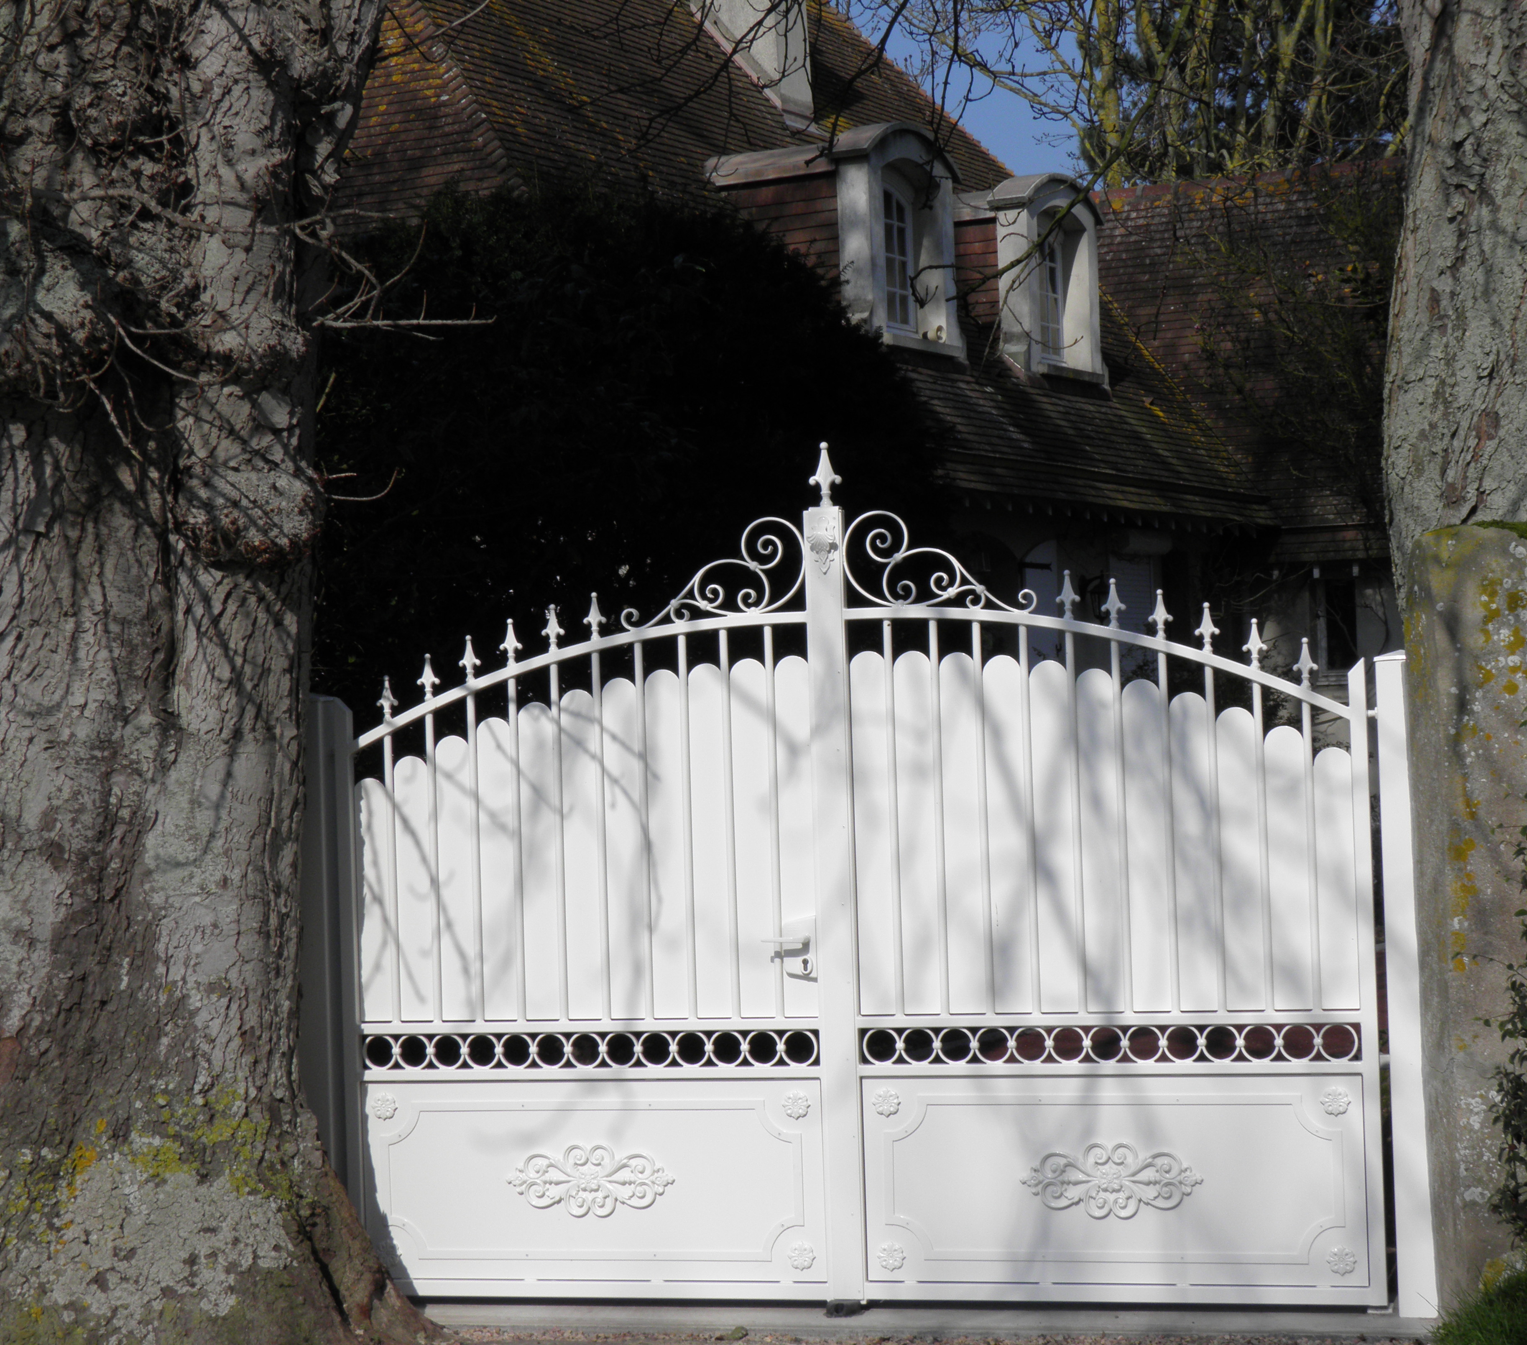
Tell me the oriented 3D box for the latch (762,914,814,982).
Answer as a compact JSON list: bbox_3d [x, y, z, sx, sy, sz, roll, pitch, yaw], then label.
[{"bbox_3d":[0.078,0.764,8.934,0.142,0.175,0.065,-2,-2,14],"label":"latch"}]

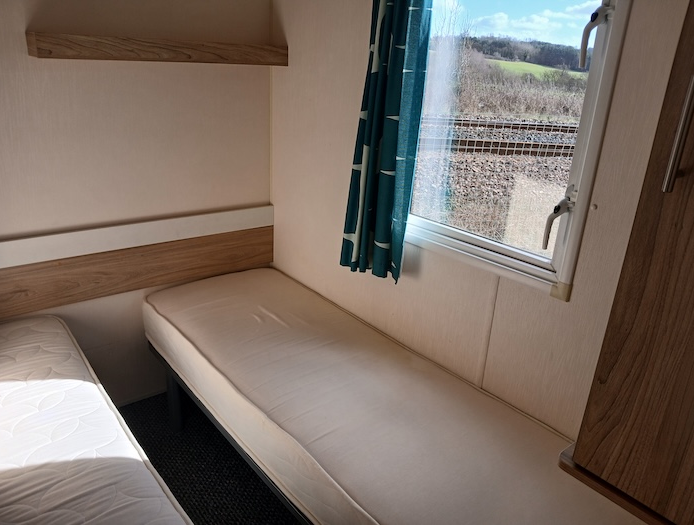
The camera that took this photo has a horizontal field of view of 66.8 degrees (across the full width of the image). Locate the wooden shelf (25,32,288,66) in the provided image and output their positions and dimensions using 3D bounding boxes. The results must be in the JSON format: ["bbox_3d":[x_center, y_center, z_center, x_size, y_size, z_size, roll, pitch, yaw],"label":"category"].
[{"bbox_3d":[-0.621,-0.756,1.885,0.896,0.072,0.125,-15,27,-38],"label":"wooden shelf"}]

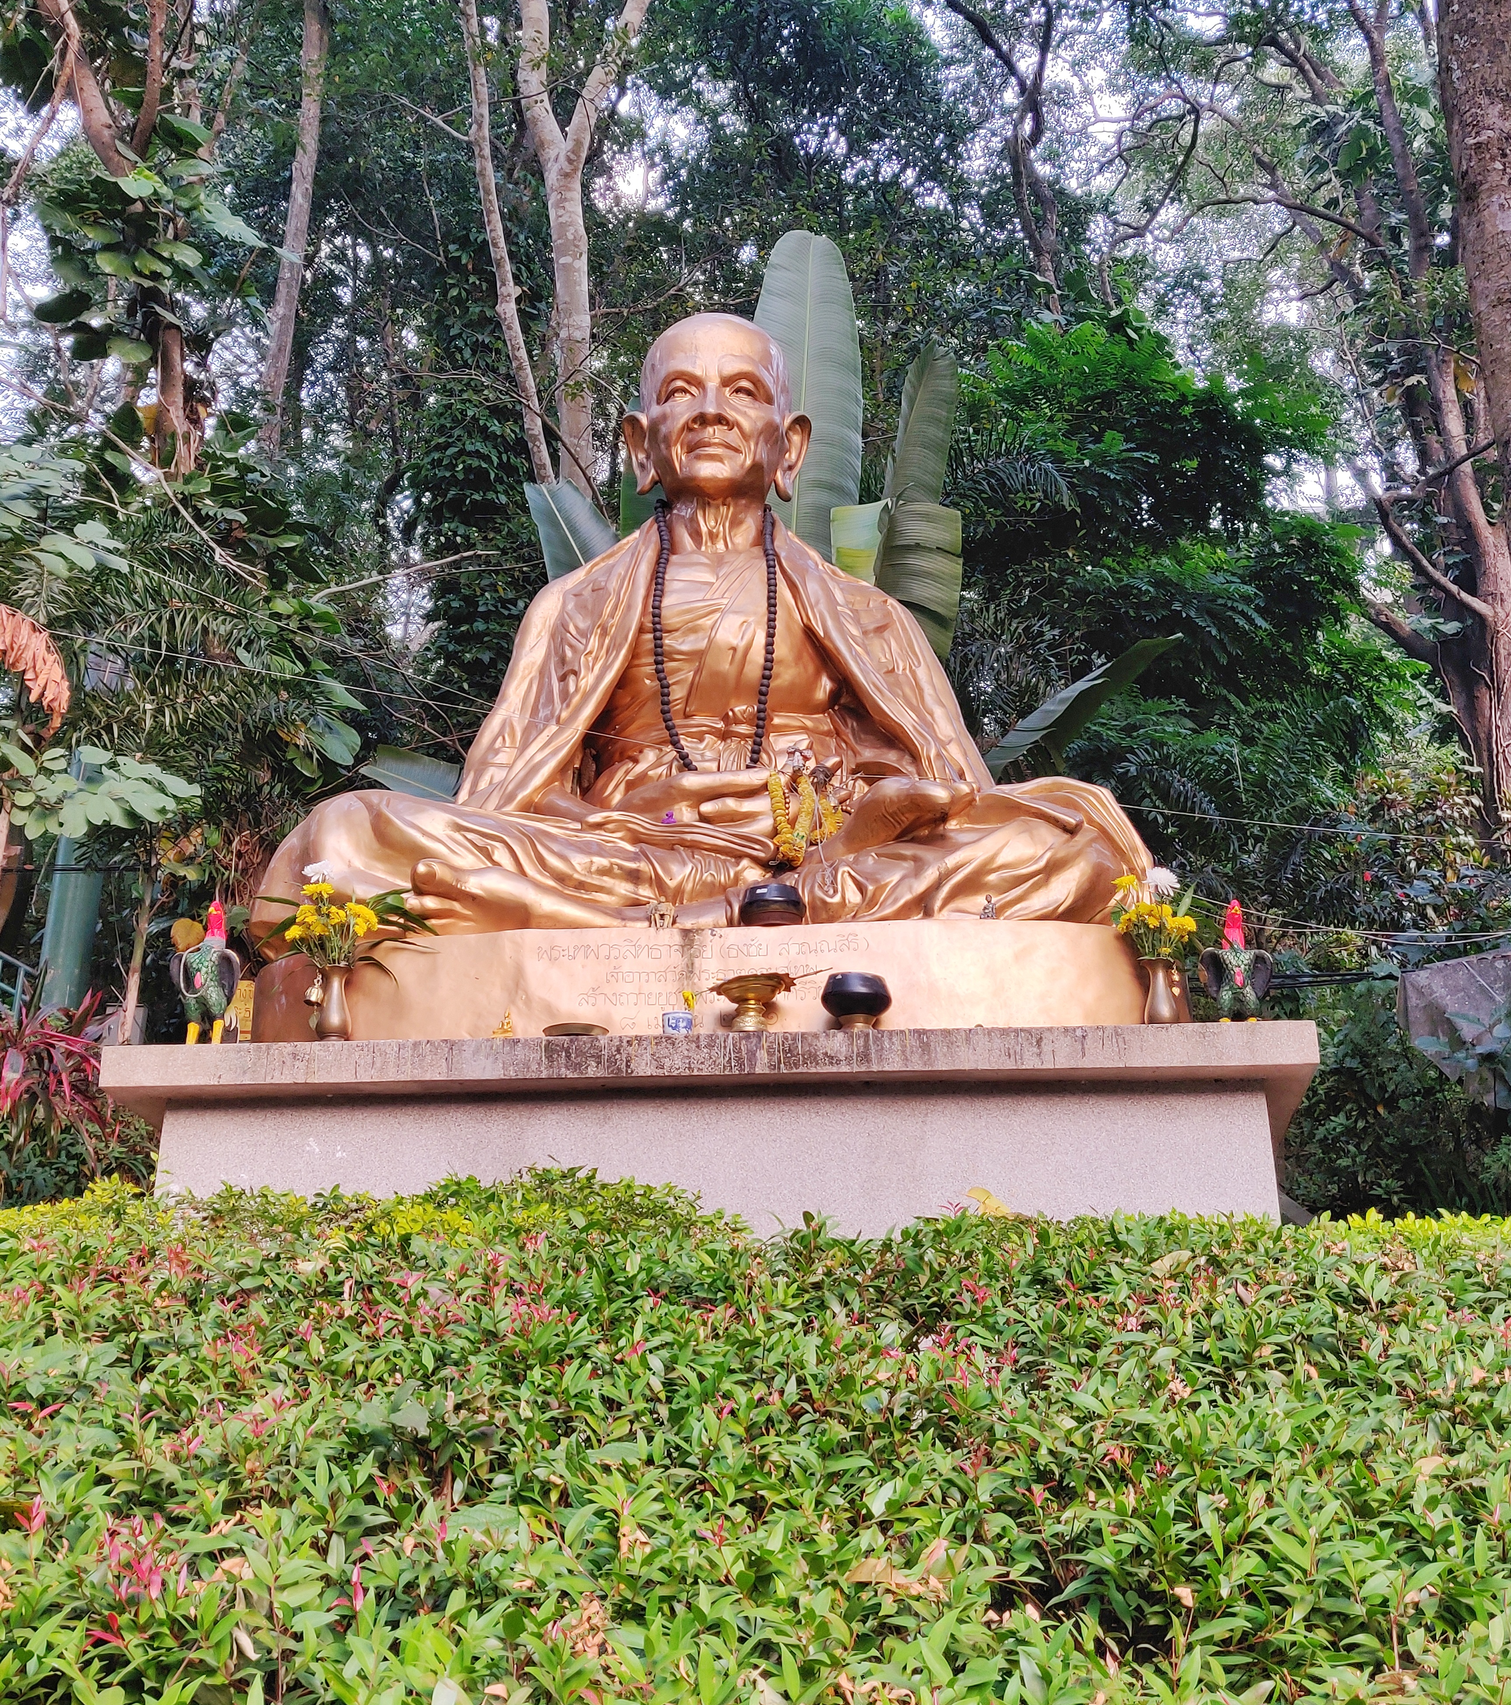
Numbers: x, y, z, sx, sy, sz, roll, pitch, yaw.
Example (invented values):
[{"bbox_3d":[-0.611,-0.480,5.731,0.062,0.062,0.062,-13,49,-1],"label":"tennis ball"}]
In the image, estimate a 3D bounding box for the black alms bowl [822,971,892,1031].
[{"bbox_3d":[0.303,0.455,4.338,0.205,0.199,0.205,-2,-19,6],"label":"black alms bowl"}]

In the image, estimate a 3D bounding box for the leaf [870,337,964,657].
[{"bbox_3d":[0.895,-1.889,7.917,0.500,2.333,0.350,6,-23,8],"label":"leaf"}]

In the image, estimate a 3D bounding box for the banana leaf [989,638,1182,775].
[{"bbox_3d":[1.578,-0.686,7.168,1.321,0.420,0.400,-34,-19,-11],"label":"banana leaf"}]

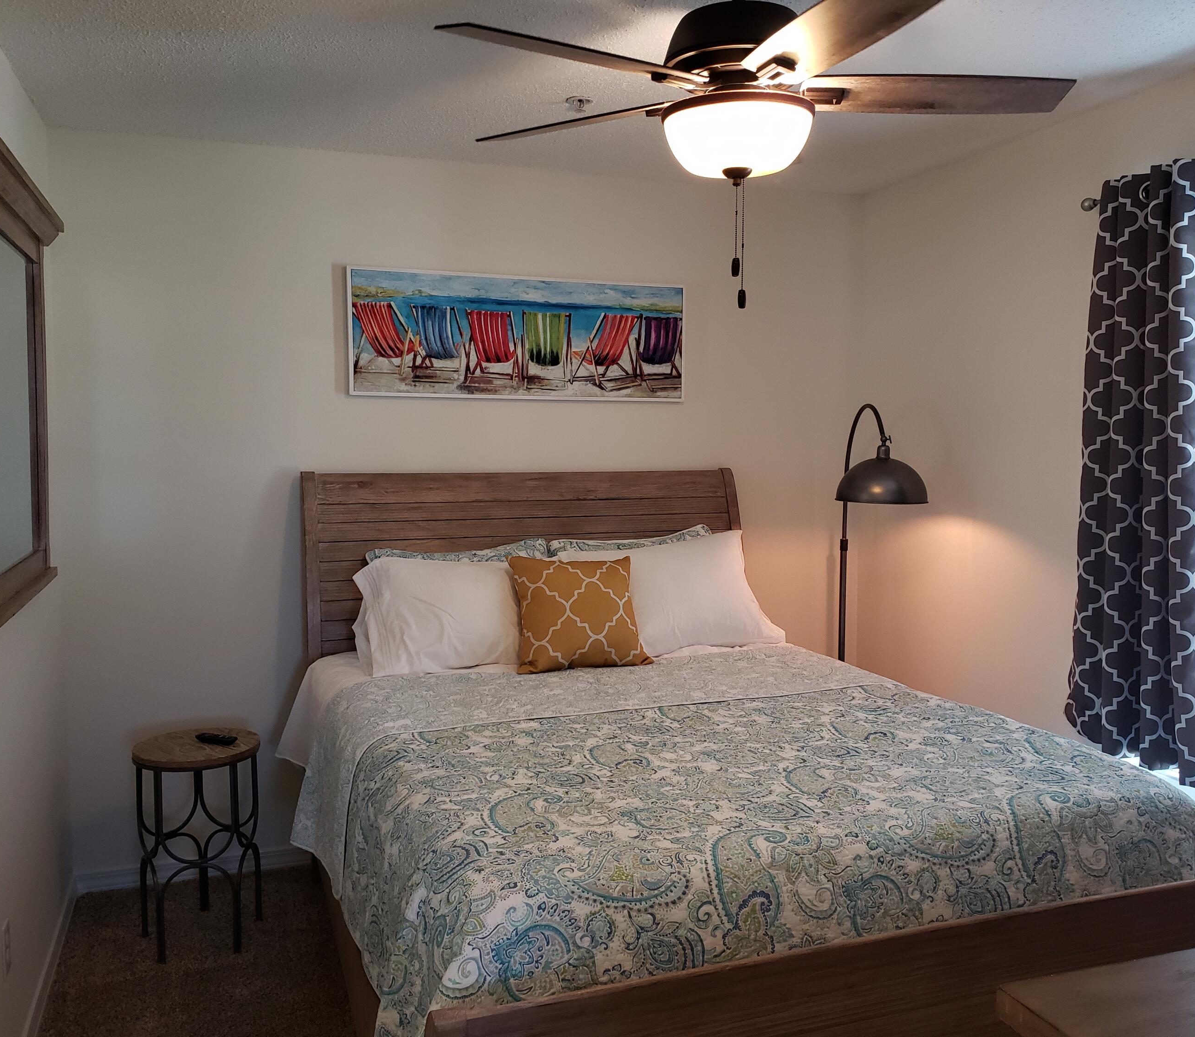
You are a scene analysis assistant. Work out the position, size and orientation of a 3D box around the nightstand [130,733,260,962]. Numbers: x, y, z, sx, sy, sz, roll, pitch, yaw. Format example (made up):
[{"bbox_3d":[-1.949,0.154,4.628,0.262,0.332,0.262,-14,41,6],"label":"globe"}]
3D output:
[{"bbox_3d":[-1.169,0.948,3.061,0.352,0.587,0.352,-2,4,-20],"label":"nightstand"}]

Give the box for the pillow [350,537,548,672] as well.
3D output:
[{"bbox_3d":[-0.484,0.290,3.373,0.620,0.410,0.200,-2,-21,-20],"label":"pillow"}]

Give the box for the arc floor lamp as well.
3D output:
[{"bbox_3d":[1.018,0.367,3.962,0.335,1.605,0.570,-2,4,-20],"label":"arc floor lamp"}]

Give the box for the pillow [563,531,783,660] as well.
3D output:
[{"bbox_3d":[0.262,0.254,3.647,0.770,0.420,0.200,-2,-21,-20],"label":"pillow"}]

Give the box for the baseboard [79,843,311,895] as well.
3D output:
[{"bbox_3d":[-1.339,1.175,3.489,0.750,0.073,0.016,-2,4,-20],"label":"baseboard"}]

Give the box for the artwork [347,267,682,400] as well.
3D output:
[{"bbox_3d":[-0.262,-0.645,3.734,1.237,0.430,0.034,-2,4,-20],"label":"artwork"}]

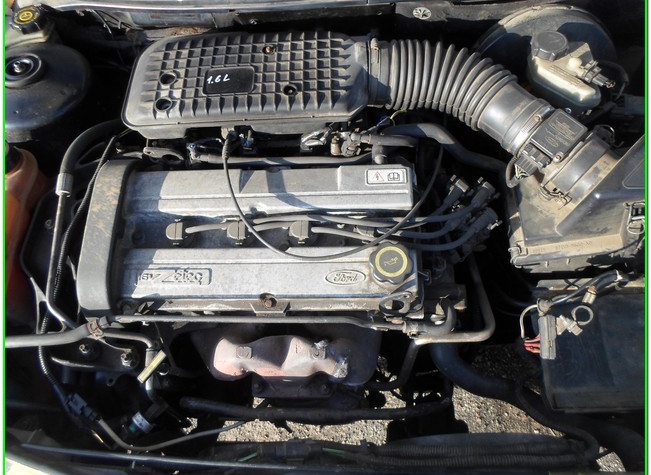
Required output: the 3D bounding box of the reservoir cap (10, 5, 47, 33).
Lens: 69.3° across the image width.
[{"bbox_3d":[-0.487,-0.355,0.769,0.051,0.025,0.051,0,67,0],"label":"reservoir cap"}]

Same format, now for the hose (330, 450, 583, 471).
[{"bbox_3d":[0.185,0.314,0.660,0.350,0.018,0.024,0,67,0],"label":"hose"}]

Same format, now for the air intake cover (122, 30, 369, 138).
[{"bbox_3d":[-0.127,-0.255,0.798,0.385,0.080,0.172,-1,67,-1],"label":"air intake cover"}]

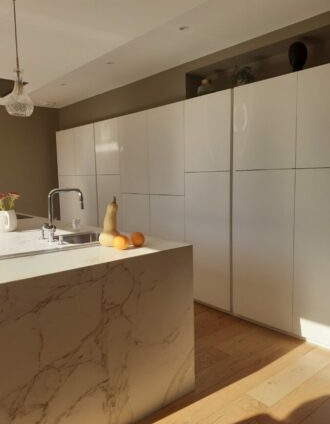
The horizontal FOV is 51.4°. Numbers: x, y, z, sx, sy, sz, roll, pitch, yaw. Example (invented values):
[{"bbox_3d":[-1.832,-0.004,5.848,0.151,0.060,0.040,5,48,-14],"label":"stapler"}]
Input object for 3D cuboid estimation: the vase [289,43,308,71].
[{"bbox_3d":[1.055,-1.203,2.713,0.152,0.250,0.152,-6,8,-42],"label":"vase"}]

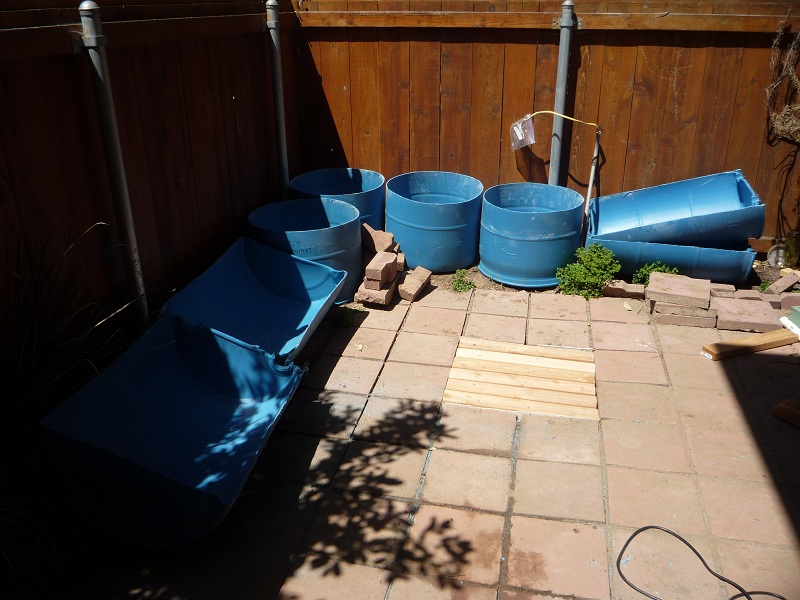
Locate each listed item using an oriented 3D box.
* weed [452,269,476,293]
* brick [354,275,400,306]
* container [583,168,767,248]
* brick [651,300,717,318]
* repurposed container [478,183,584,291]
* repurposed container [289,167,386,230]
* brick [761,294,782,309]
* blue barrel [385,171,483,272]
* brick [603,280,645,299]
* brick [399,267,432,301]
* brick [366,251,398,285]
[{"bbox_3d":[0.369,-0.111,3.970,0.135,0.085,0.130,4,24,11],"label":"weed"},{"bbox_3d":[-0.123,-0.062,3.795,0.175,0.052,0.240,4,27,15],"label":"brick"},{"bbox_3d":[1.615,-0.444,4.118,0.885,0.300,0.585,-10,25,19],"label":"container"},{"bbox_3d":[1.461,0.004,3.569,0.290,0.053,0.260,6,24,15],"label":"brick"},{"bbox_3d":[0.792,-0.400,4.190,0.605,0.455,0.605,4,24,11],"label":"repurposed container"},{"bbox_3d":[-0.387,-0.545,4.465,0.600,0.450,0.600,-1,23,0],"label":"repurposed container"},{"bbox_3d":[1.936,0.011,3.663,0.140,0.053,0.105,4,24,11],"label":"brick"},{"bbox_3d":[0.217,-0.481,4.283,0.600,0.445,0.600,4,27,11],"label":"blue barrel"},{"bbox_3d":[1.234,-0.051,3.823,0.215,0.058,0.110,4,24,11],"label":"brick"},{"bbox_3d":[0.091,-0.088,3.883,0.087,0.053,0.205,22,49,24],"label":"brick"},{"bbox_3d":[-0.108,-0.192,3.923,0.095,0.060,0.265,5,24,14],"label":"brick"}]

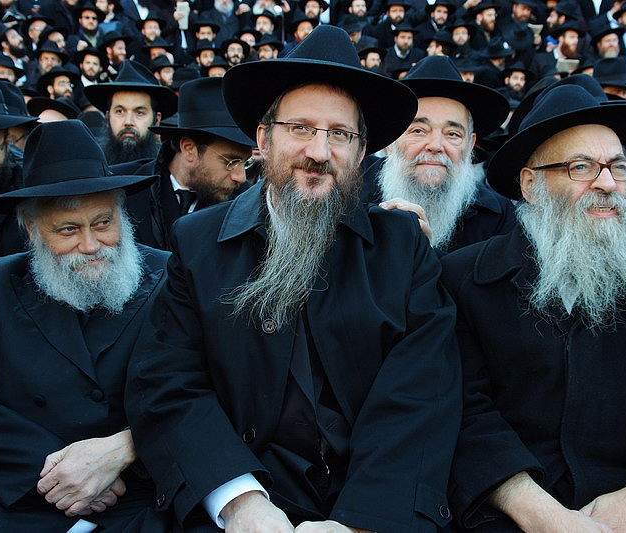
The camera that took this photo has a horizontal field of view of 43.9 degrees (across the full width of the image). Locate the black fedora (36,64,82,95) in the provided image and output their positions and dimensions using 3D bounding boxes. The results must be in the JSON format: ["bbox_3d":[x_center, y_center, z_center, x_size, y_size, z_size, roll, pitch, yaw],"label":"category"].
[{"bbox_3d":[-1.834,-1.348,5.600,0.320,0.140,0.350,-2,-1,-37],"label":"black fedora"}]

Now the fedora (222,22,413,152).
[{"bbox_3d":[0.015,-0.318,1.352,0.335,0.150,0.365,8,-17,-5],"label":"fedora"}]

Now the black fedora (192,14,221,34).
[{"bbox_3d":[-1.123,-2.557,8.200,0.315,0.140,0.345,-1,7,-6],"label":"black fedora"}]

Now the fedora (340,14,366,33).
[{"bbox_3d":[0.436,-2.750,8.800,0.345,0.140,0.315,-15,11,-36],"label":"fedora"}]

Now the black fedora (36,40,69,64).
[{"bbox_3d":[-2.412,-1.995,7.200,0.320,0.145,0.350,6,9,-8],"label":"black fedora"}]

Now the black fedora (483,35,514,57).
[{"bbox_3d":[1.850,-2.206,7.800,0.330,0.140,0.300,1,3,24],"label":"black fedora"}]

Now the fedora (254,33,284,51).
[{"bbox_3d":[-0.470,-2.431,8.400,0.320,0.140,0.350,8,12,31],"label":"fedora"}]

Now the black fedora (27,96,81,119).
[{"bbox_3d":[-1.480,-0.930,4.500,0.320,0.140,0.350,14,0,9],"label":"black fedora"}]

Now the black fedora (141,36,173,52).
[{"bbox_3d":[-1.640,-2.341,8.200,0.325,0.140,0.350,-1,14,-3],"label":"black fedora"}]

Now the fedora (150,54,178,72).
[{"bbox_3d":[-1.547,-2.120,8.100,0.350,0.140,0.320,3,6,37],"label":"fedora"}]

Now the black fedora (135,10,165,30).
[{"bbox_3d":[-1.711,-2.596,8.200,0.300,0.140,0.330,2,0,-6],"label":"black fedora"}]

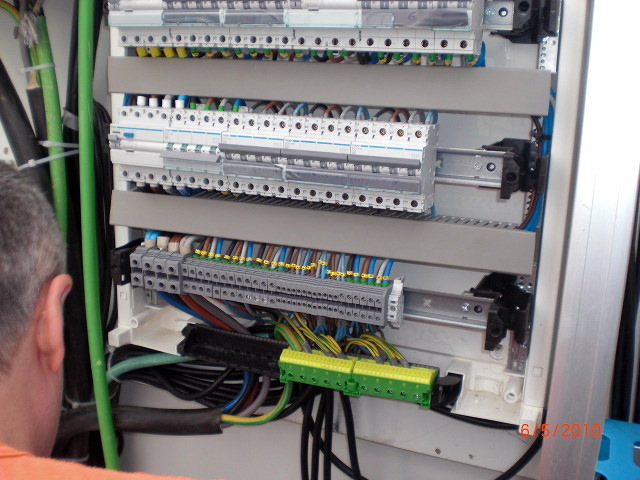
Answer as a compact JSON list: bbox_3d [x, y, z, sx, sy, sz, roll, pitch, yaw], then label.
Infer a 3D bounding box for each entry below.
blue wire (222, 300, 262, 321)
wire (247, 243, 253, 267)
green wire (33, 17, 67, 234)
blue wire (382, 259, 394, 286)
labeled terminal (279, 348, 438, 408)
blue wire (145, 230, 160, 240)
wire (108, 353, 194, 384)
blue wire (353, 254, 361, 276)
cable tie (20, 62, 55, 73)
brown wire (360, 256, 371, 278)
[{"bbox_3d":[-0.088,0.081,0.802,0.048,0.018,0.016,7,13,21],"label":"blue wire"},{"bbox_3d":[-0.078,0.016,0.779,0.005,0.028,0.005,5,3,0],"label":"wire"},{"bbox_3d":[-0.349,-0.137,0.910,0.021,0.288,0.020,2,11,22],"label":"green wire"},{"bbox_3d":[0.071,0.033,0.719,0.007,0.031,0.008,18,17,19],"label":"blue wire"},{"bbox_3d":[0.038,0.145,0.759,0.170,0.033,0.031,5,12,22],"label":"labeled terminal"},{"bbox_3d":[-0.194,-0.007,0.829,0.020,0.014,0.016,7,13,21],"label":"blue wire"},{"bbox_3d":[-0.214,0.162,0.894,0.123,0.041,0.028,7,13,21],"label":"wire"},{"bbox_3d":[0.039,0.027,0.731,0.007,0.025,0.008,7,13,21],"label":"blue wire"},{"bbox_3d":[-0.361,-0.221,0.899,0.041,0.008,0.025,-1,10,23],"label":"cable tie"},{"bbox_3d":[0.048,0.028,0.729,0.005,0.023,0.005,20,7,18],"label":"brown wire"}]

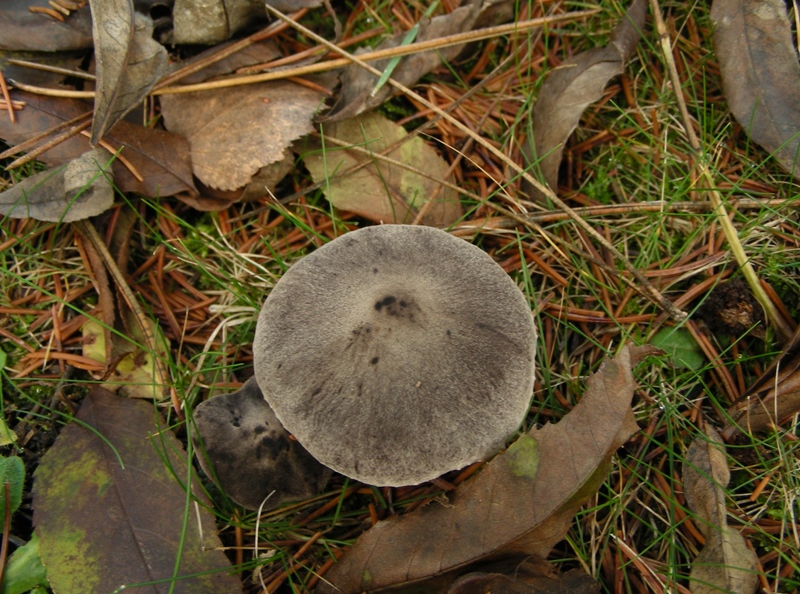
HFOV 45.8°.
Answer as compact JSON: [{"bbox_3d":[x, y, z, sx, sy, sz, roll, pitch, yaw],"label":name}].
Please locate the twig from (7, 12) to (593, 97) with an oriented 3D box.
[{"bbox_3d":[-0.031,-0.082,0.330,0.208,0.009,0.015,-8,62,-4],"label":"twig"}]

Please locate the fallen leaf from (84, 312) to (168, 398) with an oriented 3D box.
[{"bbox_3d":[-0.083,0.018,0.286,0.030,0.008,0.026,4,62,2],"label":"fallen leaf"}]

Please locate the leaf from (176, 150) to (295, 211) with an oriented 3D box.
[{"bbox_3d":[-0.054,-0.041,0.315,0.042,0.009,0.023,-18,63,-9],"label":"leaf"}]

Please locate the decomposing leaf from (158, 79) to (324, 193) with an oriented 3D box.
[{"bbox_3d":[-0.054,-0.055,0.318,0.057,0.012,0.047,1,62,1],"label":"decomposing leaf"}]

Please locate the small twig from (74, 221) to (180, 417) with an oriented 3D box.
[{"bbox_3d":[-0.082,0.005,0.292,0.005,0.007,0.078,-27,65,-14],"label":"small twig"}]

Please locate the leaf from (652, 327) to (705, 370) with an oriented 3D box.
[{"bbox_3d":[0.085,0.015,0.285,0.012,0.006,0.016,-36,68,-17],"label":"leaf"}]

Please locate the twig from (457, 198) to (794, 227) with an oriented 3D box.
[{"bbox_3d":[0.074,-0.028,0.308,0.111,0.006,0.004,-4,62,-2],"label":"twig"}]

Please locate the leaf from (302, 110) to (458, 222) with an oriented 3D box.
[{"bbox_3d":[-0.007,-0.041,0.315,0.043,0.009,0.051,-12,63,-7],"label":"leaf"}]

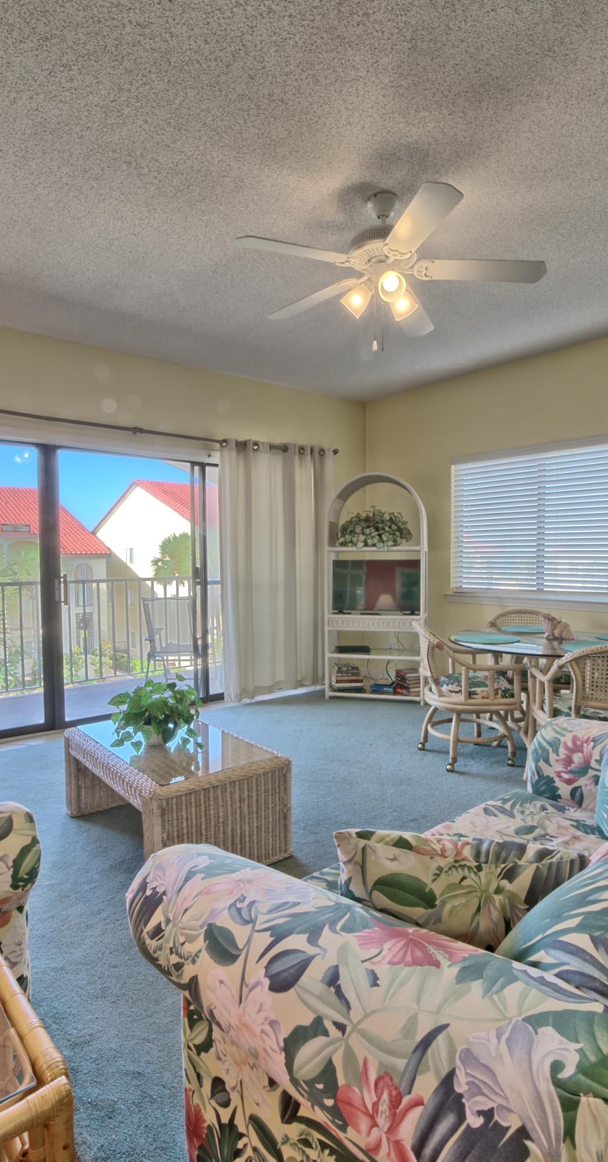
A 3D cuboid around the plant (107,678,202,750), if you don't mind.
[{"bbox_3d":[-0.654,0.589,2.607,0.410,0.320,0.400,0,2,0],"label":"plant"}]

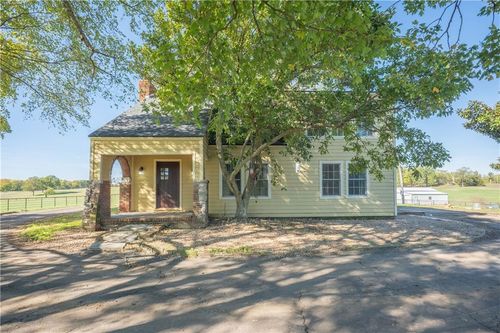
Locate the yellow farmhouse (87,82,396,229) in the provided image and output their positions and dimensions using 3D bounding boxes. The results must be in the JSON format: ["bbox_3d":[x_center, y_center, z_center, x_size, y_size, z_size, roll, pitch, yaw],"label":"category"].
[{"bbox_3d":[0.350,-1.330,13.600,12.200,7.300,10.400,0,-2,-4],"label":"yellow farmhouse"}]

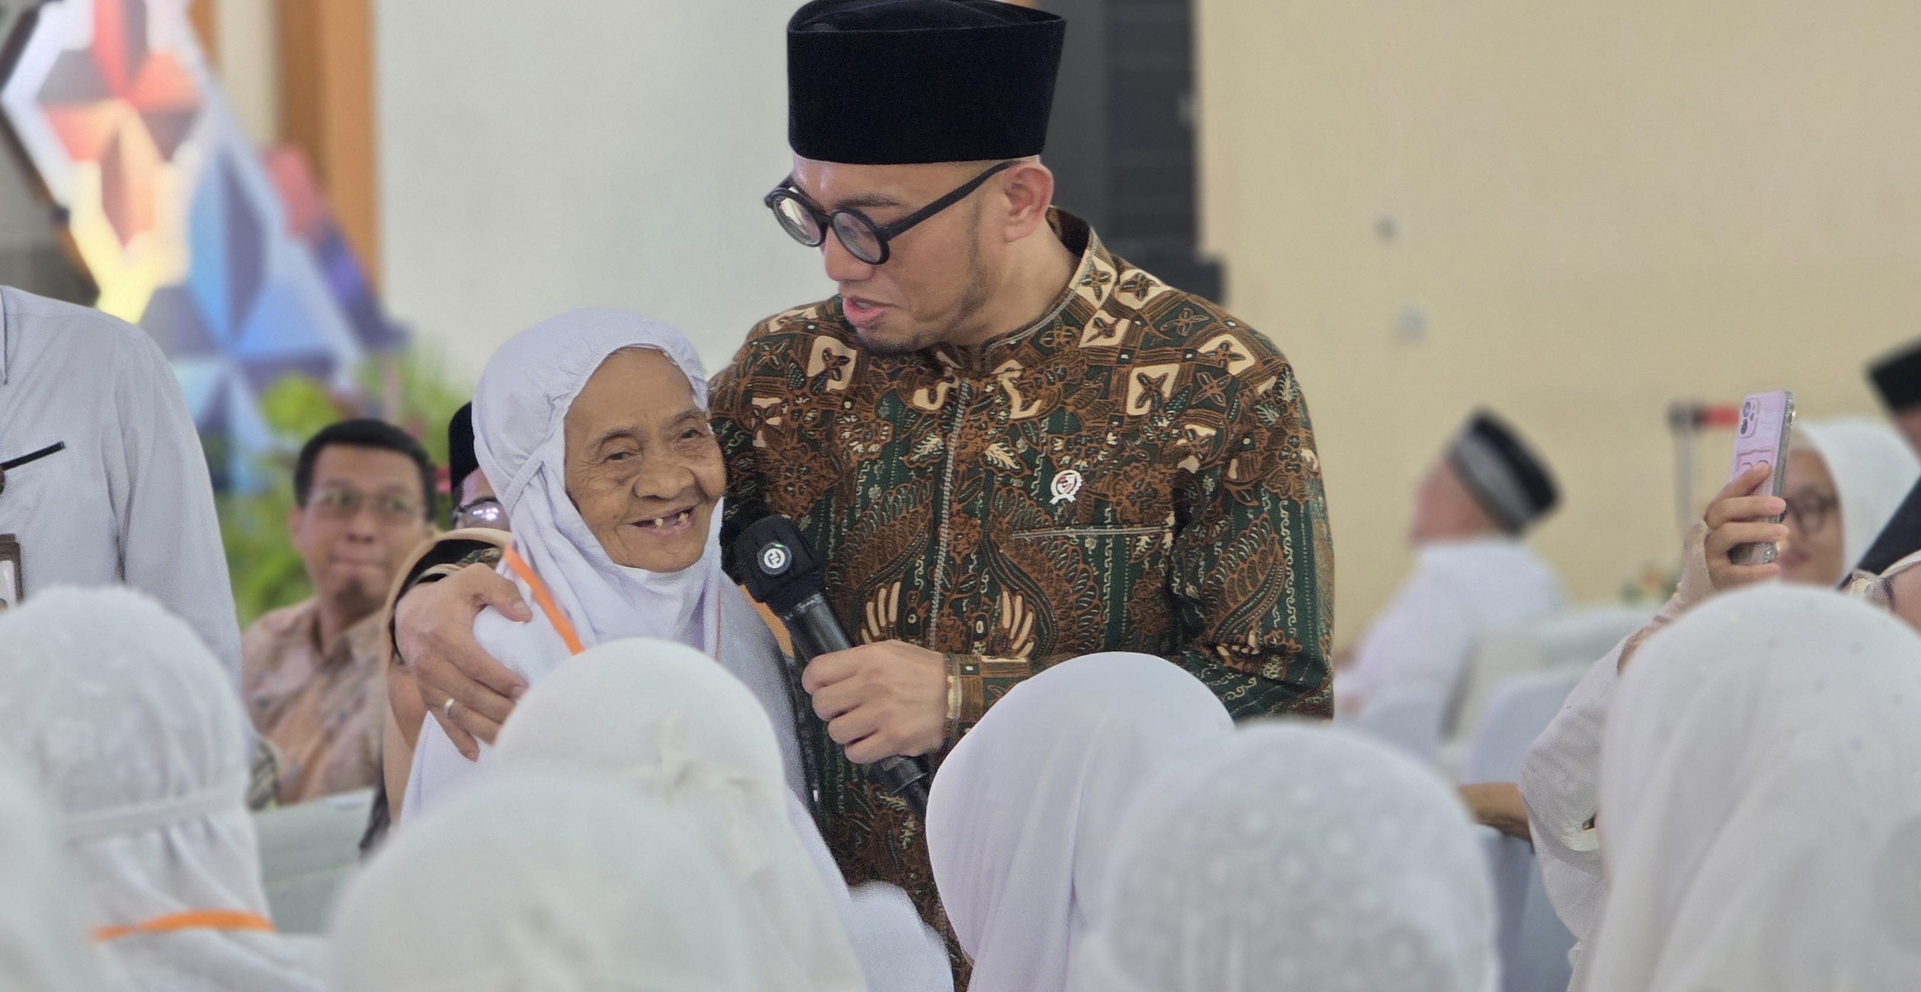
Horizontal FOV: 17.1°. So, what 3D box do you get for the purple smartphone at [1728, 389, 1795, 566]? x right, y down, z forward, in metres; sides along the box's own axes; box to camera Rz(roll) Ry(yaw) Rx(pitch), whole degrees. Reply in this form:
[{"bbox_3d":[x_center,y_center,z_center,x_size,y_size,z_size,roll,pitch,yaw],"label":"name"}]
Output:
[{"bbox_3d":[0.684,-0.016,5.450,0.011,0.152,0.076,12,-9,-26],"label":"purple smartphone"}]

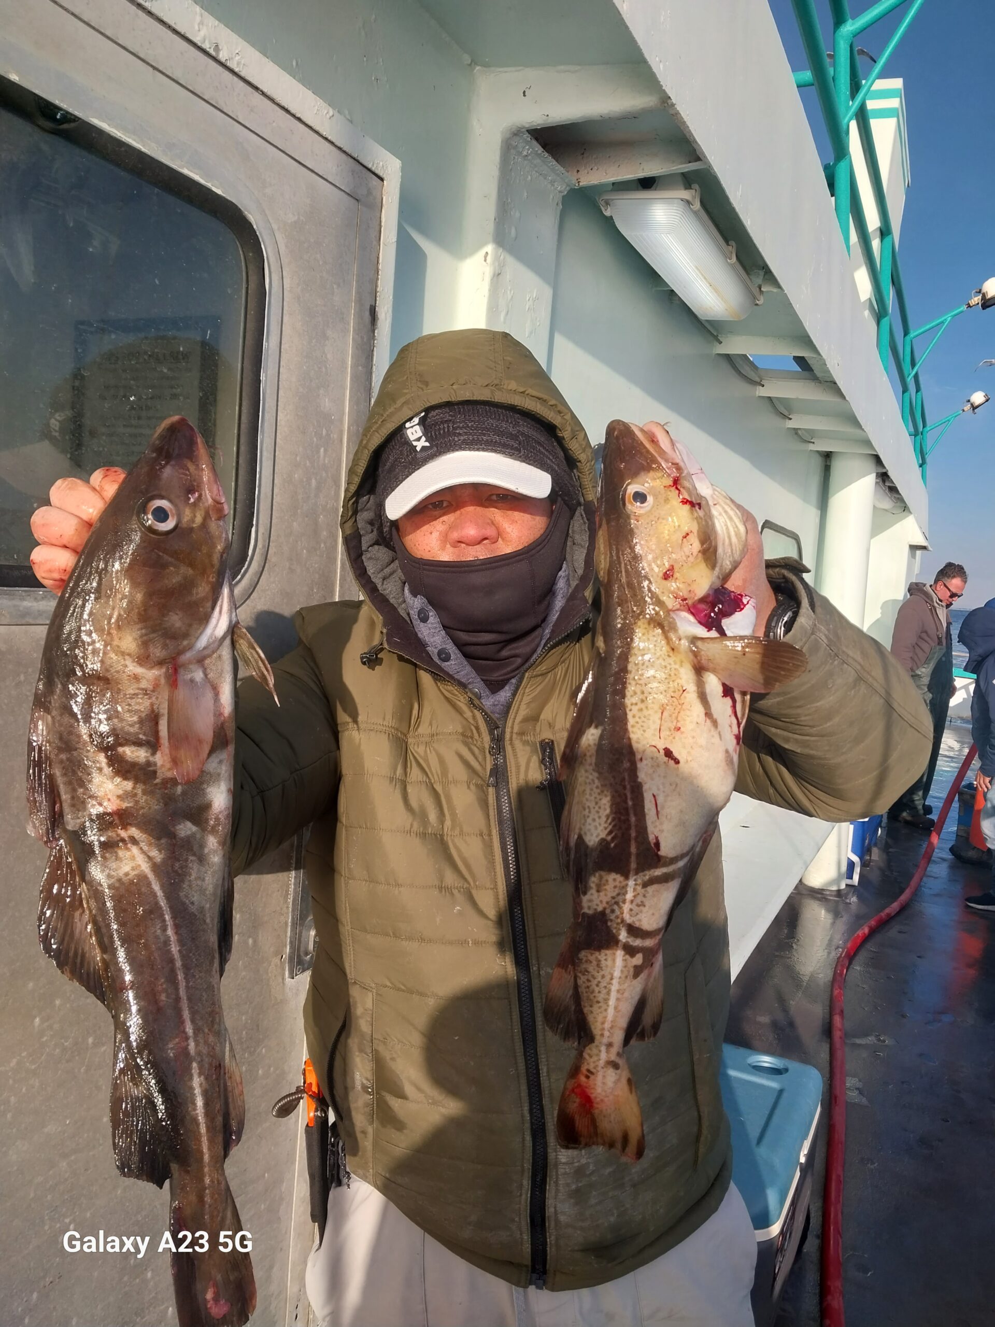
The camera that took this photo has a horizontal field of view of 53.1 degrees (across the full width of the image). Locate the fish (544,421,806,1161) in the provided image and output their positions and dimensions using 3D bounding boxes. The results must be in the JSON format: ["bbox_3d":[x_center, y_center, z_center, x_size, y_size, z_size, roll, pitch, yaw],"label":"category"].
[{"bbox_3d":[0.135,0.098,0.772,0.185,0.580,0.110,0,6,-9],"label":"fish"}]

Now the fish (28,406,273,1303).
[{"bbox_3d":[-0.207,0.127,0.605,0.143,0.571,0.090,-2,5,-15],"label":"fish"}]

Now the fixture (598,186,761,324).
[{"bbox_3d":[0.380,-0.798,1.967,0.175,0.110,0.640,12,8,24],"label":"fixture"}]

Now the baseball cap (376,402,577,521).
[{"bbox_3d":[-0.022,-0.221,1.000,0.190,0.145,0.260,-7,8,-2],"label":"baseball cap"}]

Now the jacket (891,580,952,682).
[{"bbox_3d":[2.854,-0.192,6.700,0.360,0.740,0.520,7,6,33],"label":"jacket"}]

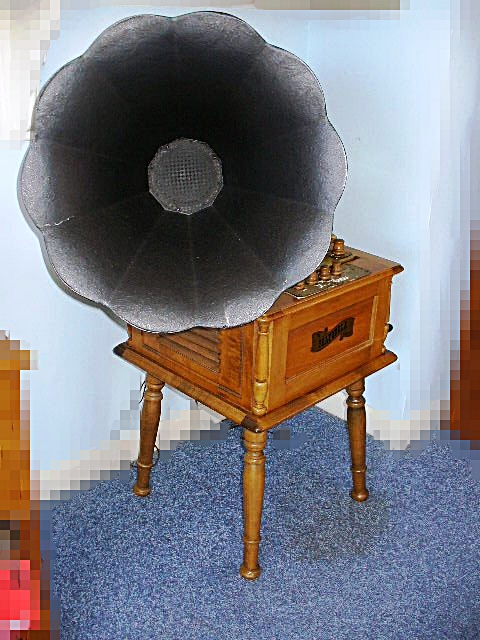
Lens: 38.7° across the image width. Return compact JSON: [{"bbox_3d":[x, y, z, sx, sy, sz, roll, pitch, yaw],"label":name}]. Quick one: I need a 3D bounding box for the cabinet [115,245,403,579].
[{"bbox_3d":[0.040,0.163,1.714,0.494,0.682,0.487,-19,31,-41],"label":"cabinet"}]

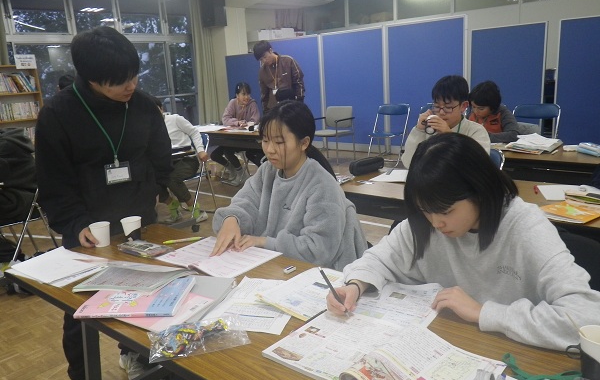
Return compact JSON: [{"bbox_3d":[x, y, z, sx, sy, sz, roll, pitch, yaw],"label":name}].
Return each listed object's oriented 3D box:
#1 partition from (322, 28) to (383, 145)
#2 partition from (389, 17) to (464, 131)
[{"bbox_3d":[0.749,-1.465,7.348,1.200,1.780,0.060,10,19,43],"label":"partition"},{"bbox_3d":[1.663,-1.310,6.545,1.200,1.800,0.060,10,19,44],"label":"partition"}]

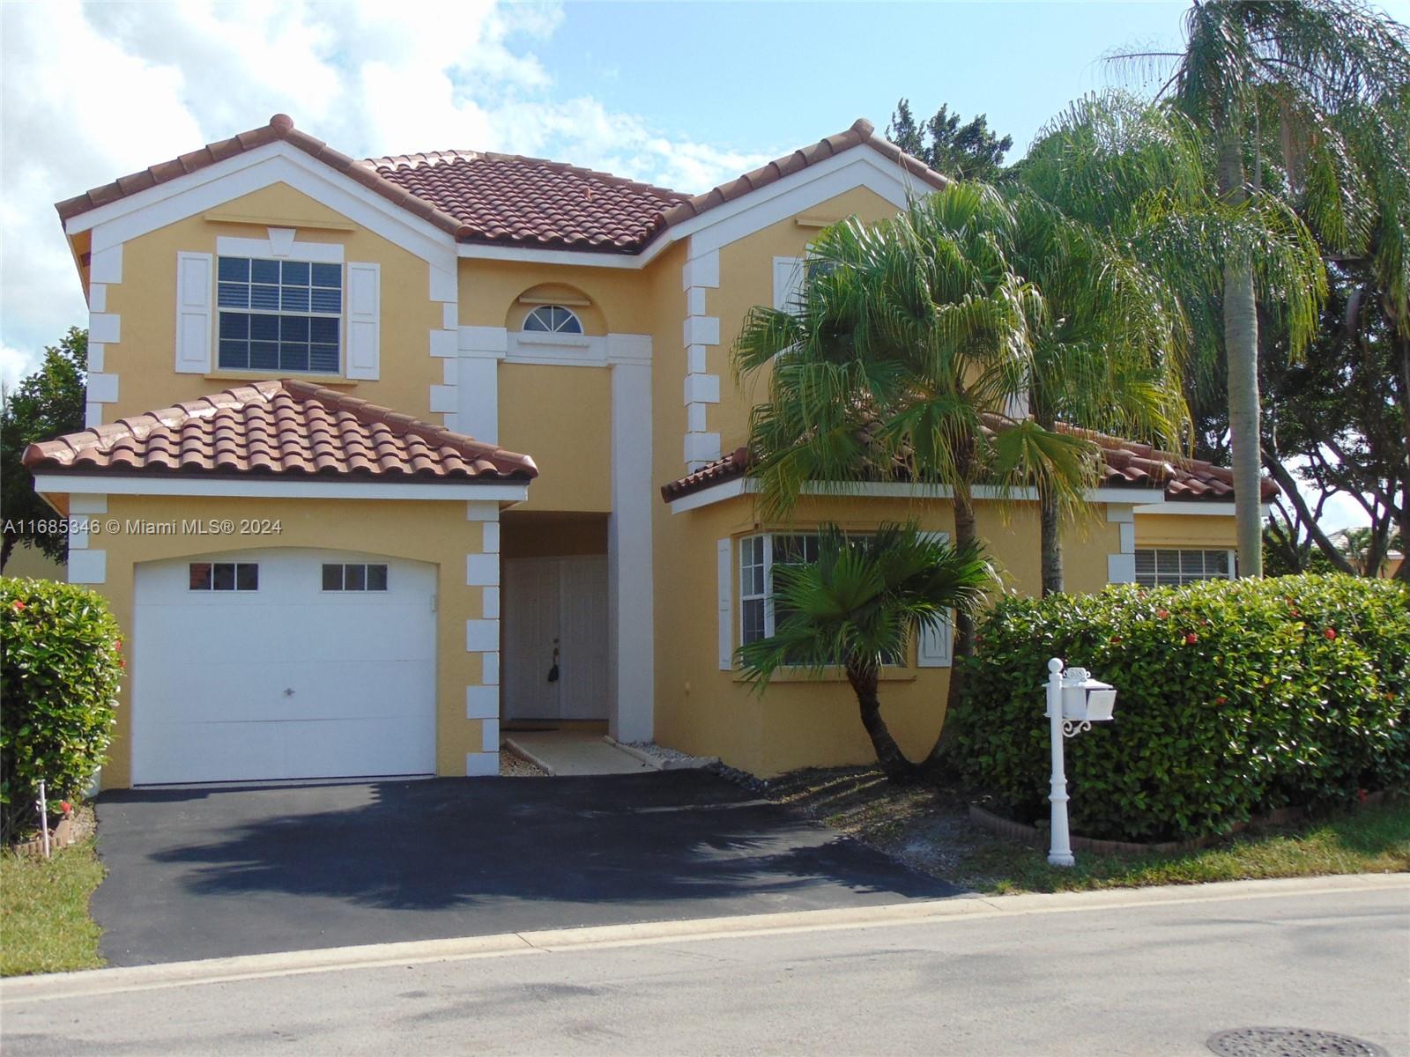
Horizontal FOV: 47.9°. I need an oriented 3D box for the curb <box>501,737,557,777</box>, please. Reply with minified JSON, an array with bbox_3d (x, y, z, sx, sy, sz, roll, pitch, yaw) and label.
[{"bbox_3d":[-1.860,2.415,16.709,0.140,0.200,2.500,1,-4,-18],"label":"curb"}]

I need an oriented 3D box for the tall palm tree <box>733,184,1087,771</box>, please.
[{"bbox_3d":[1.829,-0.444,14.119,3.050,5.260,2.800,0,-4,0],"label":"tall palm tree"}]

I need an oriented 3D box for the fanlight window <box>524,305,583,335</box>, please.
[{"bbox_3d":[-1.799,-2.479,18.868,0.740,0.370,0.100,1,-4,-18],"label":"fanlight window"}]

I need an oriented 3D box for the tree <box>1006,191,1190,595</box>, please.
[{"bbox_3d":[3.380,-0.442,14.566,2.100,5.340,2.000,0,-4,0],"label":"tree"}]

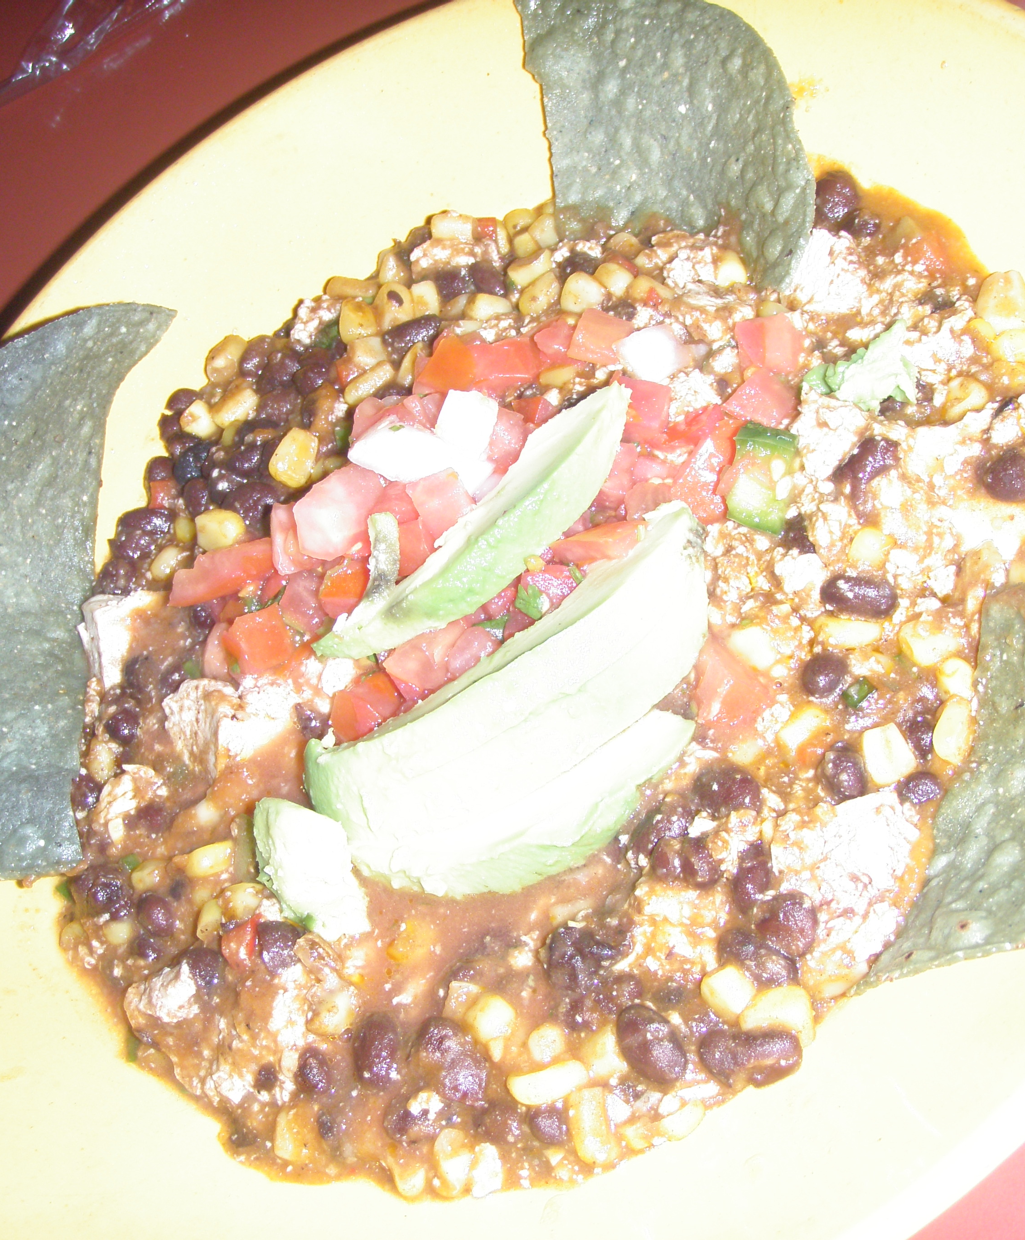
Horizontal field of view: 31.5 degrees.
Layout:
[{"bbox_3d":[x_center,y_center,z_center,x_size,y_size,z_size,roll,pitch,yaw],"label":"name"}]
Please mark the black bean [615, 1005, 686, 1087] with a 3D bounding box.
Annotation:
[{"bbox_3d":[0.021,0.065,0.280,0.009,0.009,0.015,-37,52,5],"label":"black bean"}]

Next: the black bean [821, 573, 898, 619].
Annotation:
[{"bbox_3d":[0.054,-0.004,0.282,0.013,0.007,0.007,8,67,31],"label":"black bean"}]

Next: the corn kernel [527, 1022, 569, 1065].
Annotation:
[{"bbox_3d":[0.005,0.065,0.278,0.006,0.006,0.007,-17,60,-2],"label":"corn kernel"}]

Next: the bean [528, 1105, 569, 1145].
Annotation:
[{"bbox_3d":[0.005,0.075,0.269,0.007,0.006,0.006,17,72,34],"label":"bean"}]

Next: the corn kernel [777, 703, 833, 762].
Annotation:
[{"bbox_3d":[0.048,0.018,0.296,0.010,0.006,0.007,-36,52,6],"label":"corn kernel"}]

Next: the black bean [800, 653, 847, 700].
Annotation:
[{"bbox_3d":[0.051,0.009,0.299,0.009,0.007,0.008,-28,53,12],"label":"black bean"}]

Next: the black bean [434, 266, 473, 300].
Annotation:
[{"bbox_3d":[-0.013,-0.071,0.381,0.010,0.007,0.008,-6,60,25],"label":"black bean"}]

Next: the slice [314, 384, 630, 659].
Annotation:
[{"bbox_3d":[-0.007,-0.017,0.320,0.072,0.017,0.021,-41,51,2],"label":"slice"}]

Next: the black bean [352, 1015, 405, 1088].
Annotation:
[{"bbox_3d":[-0.022,0.072,0.303,0.009,0.008,0.013,-21,55,17],"label":"black bean"}]

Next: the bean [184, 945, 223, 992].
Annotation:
[{"bbox_3d":[-0.053,0.059,0.305,0.009,0.007,0.007,-32,52,8],"label":"bean"}]

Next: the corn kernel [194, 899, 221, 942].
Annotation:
[{"bbox_3d":[-0.056,0.055,0.332,0.005,0.005,0.009,18,73,35],"label":"corn kernel"}]

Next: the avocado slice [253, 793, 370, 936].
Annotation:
[{"bbox_3d":[-0.033,0.041,0.299,0.015,0.011,0.026,-37,52,4],"label":"avocado slice"}]

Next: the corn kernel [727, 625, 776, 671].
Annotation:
[{"bbox_3d":[0.038,0.004,0.285,0.009,0.005,0.007,33,81,37],"label":"corn kernel"}]

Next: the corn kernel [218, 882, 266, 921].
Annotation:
[{"bbox_3d":[-0.044,0.046,0.293,0.008,0.006,0.007,-14,60,0],"label":"corn kernel"}]

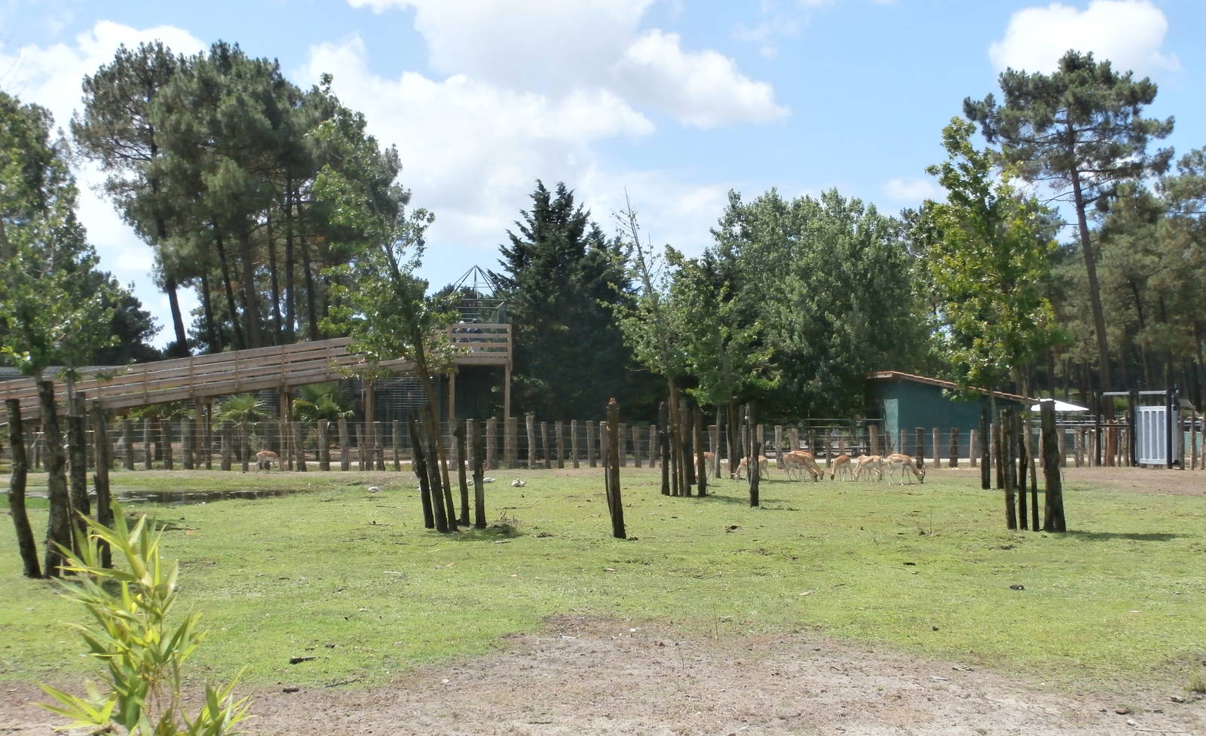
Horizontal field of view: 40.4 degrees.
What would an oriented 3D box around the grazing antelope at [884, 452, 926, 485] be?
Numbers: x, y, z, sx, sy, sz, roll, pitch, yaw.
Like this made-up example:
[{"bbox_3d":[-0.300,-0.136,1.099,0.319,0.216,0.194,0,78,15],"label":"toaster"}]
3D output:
[{"bbox_3d":[6.877,2.291,37.300,0.950,0.739,0.280,-1,-2,20],"label":"grazing antelope"}]

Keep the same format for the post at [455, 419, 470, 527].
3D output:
[{"bbox_3d":[-2.152,1.627,25.377,0.150,1.660,0.140,-2,-1,0],"label":"post"}]

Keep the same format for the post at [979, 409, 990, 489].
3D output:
[{"bbox_3d":[8.110,1.741,34.782,0.190,1.699,0.190,0,-2,0],"label":"post"}]

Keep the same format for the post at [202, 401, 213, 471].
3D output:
[{"bbox_3d":[-11.573,2.003,48.028,0.190,1.988,0.190,0,-2,0],"label":"post"}]

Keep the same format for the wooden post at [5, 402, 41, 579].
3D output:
[{"bbox_3d":[-6.441,1.338,18.227,0.200,1.970,0.170,-7,-1,0],"label":"wooden post"}]

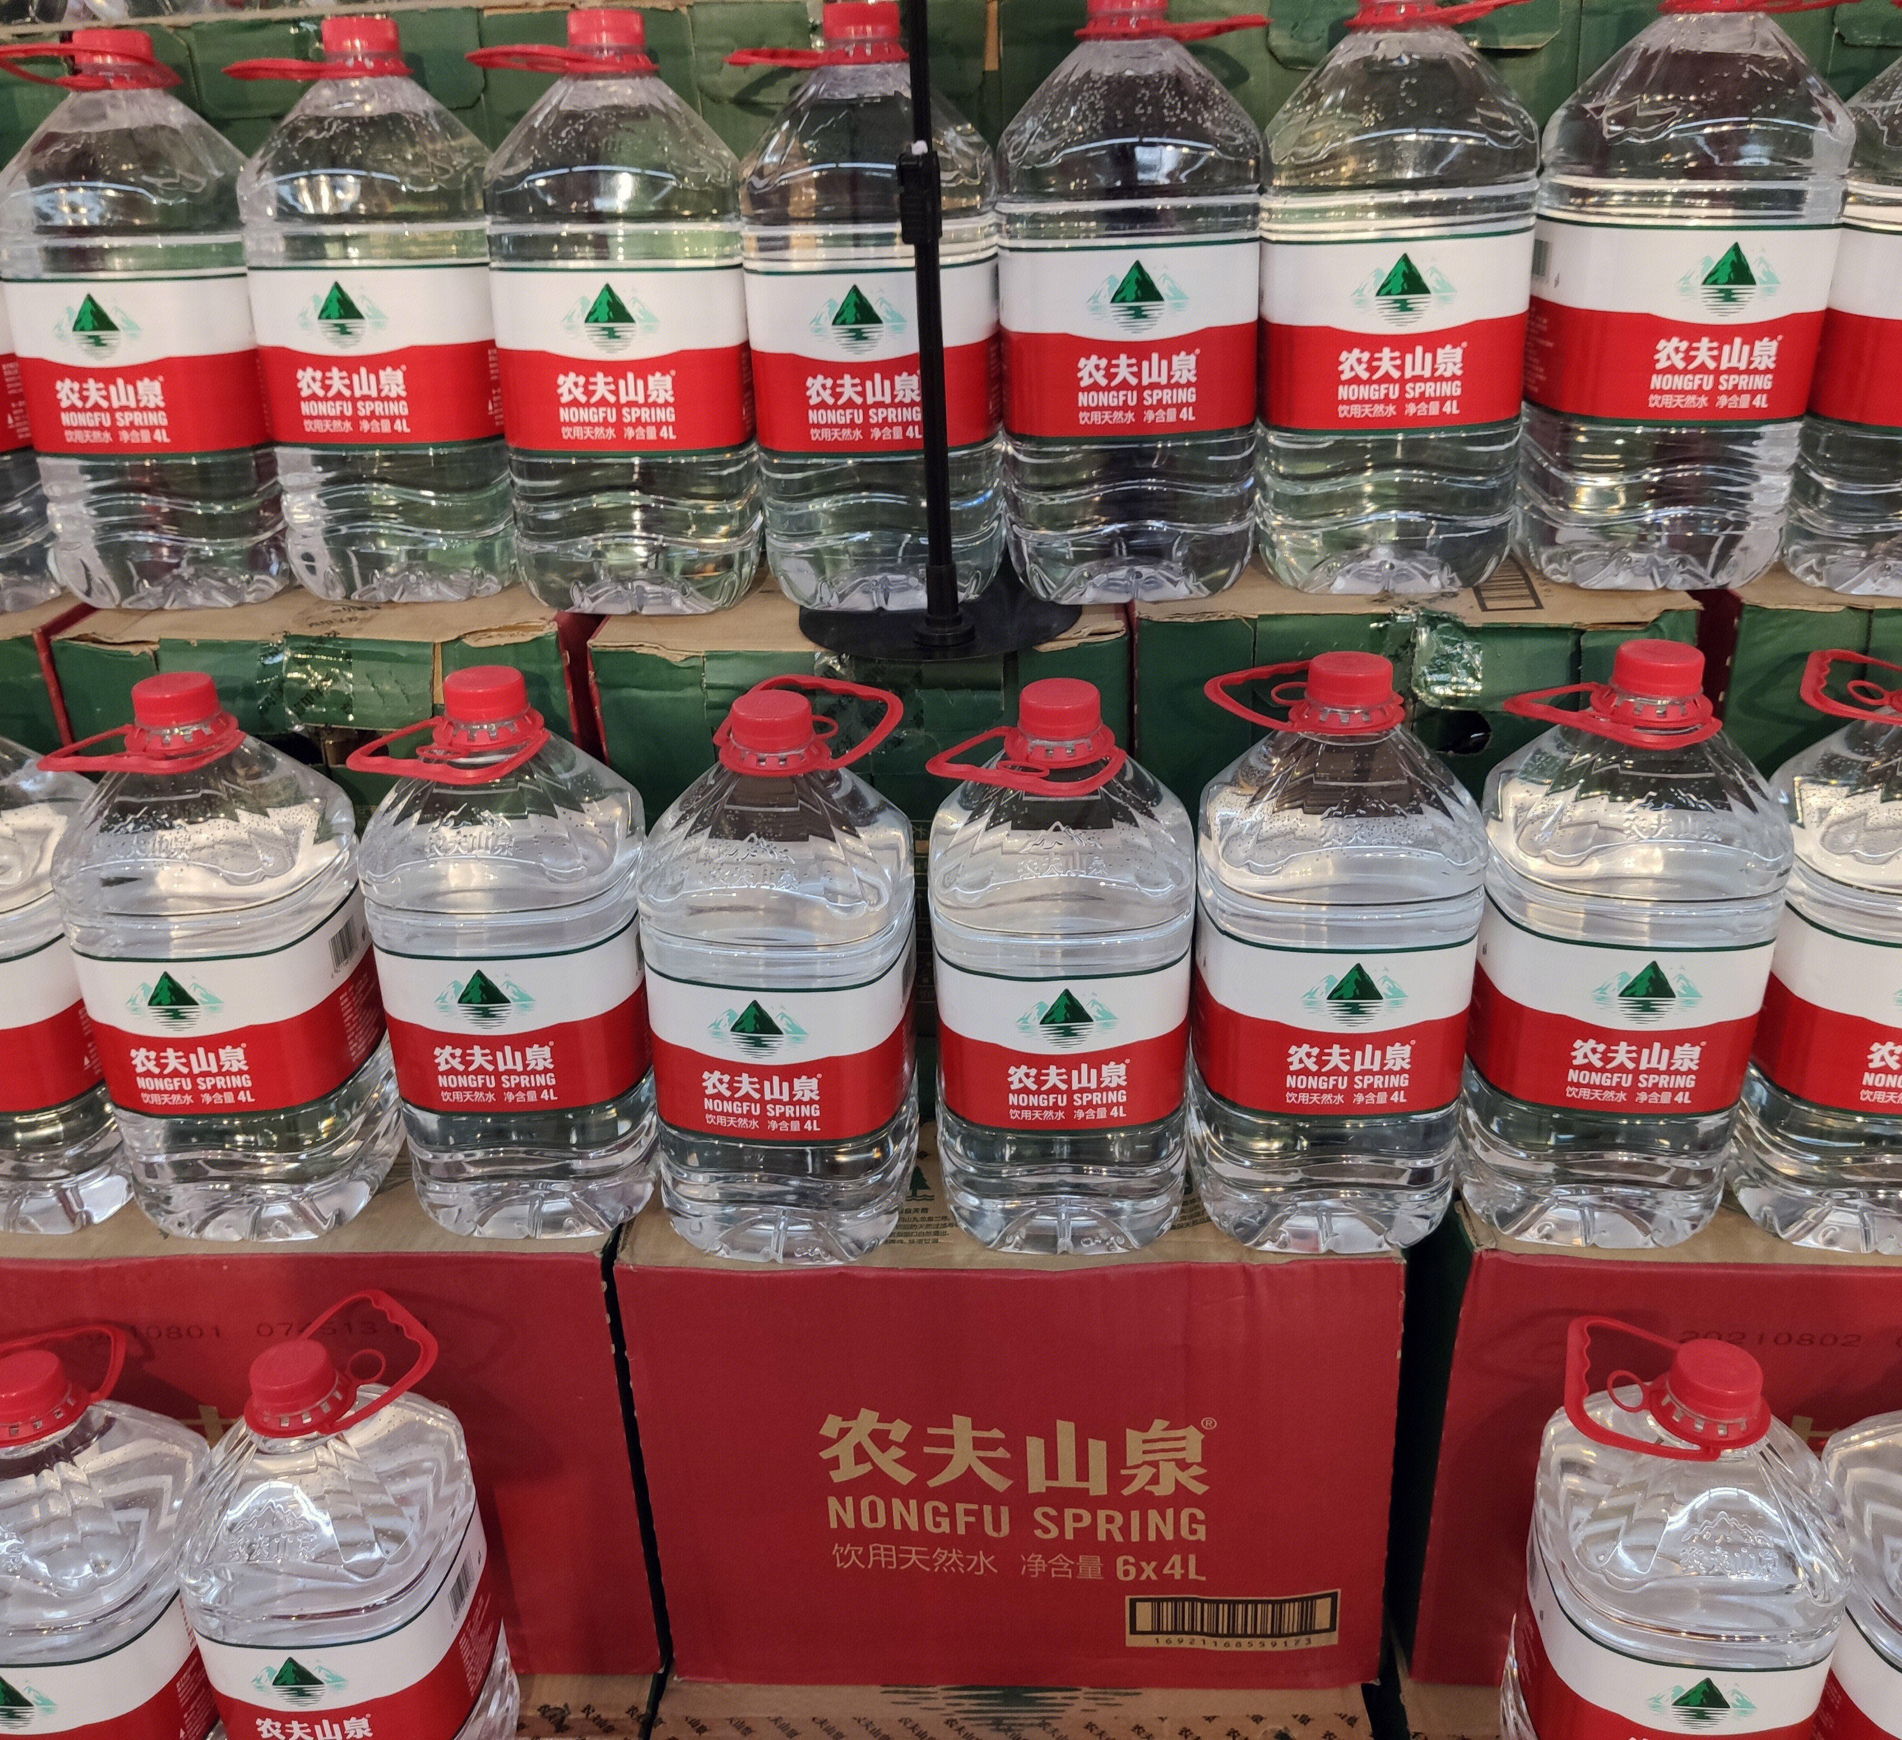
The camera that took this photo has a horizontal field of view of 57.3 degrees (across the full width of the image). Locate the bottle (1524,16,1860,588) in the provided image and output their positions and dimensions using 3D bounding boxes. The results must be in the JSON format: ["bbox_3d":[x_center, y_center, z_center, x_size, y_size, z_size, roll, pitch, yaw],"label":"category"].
[{"bbox_3d":[0.400,-0.324,0.964,0.144,0.318,0.144,-3,24,-2],"label":"bottle"}]

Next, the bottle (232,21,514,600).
[{"bbox_3d":[-0.324,-0.327,1.032,0.144,0.318,0.144,3,24,12],"label":"bottle"}]

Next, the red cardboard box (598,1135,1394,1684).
[{"bbox_3d":[0.043,0.307,1.178,0.443,0.324,0.300,-1,24,3],"label":"red cardboard box"}]

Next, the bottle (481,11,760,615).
[{"bbox_3d":[-0.182,-0.313,0.988,0.144,0.318,0.144,-3,24,-2],"label":"bottle"}]

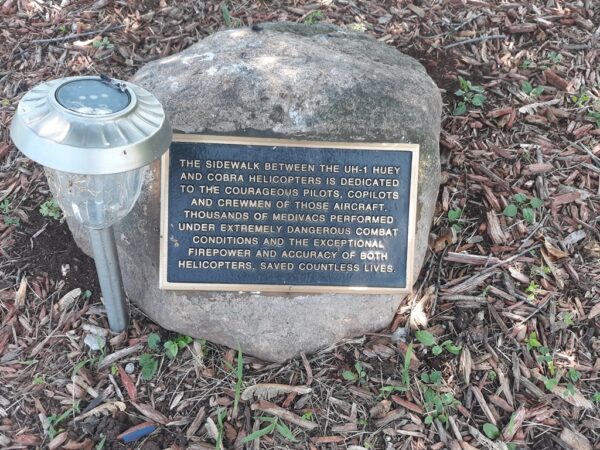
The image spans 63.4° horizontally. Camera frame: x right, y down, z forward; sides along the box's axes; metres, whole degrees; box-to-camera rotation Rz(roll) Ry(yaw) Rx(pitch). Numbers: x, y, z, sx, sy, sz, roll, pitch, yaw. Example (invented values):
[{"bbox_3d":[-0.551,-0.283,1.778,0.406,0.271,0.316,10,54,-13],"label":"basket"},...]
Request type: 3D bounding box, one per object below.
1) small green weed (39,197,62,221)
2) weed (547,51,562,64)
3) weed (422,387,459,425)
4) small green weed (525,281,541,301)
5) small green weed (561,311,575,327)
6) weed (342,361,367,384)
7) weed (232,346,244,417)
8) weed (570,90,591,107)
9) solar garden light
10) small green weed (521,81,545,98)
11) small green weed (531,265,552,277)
[{"bbox_3d":[-0.351,-0.022,0.683,0.032,0.013,0.030,6,45,0],"label":"small green weed"},{"bbox_3d":[0.644,-0.424,1.227,0.041,0.027,0.042,8,49,0],"label":"weed"},{"bbox_3d":[0.150,0.193,0.519,0.037,0.015,0.036,6,45,0],"label":"weed"},{"bbox_3d":[0.356,0.100,0.743,0.025,0.018,0.033,8,49,0],"label":"small green weed"},{"bbox_3d":[0.395,0.138,0.717,0.021,0.014,0.025,8,49,0],"label":"small green weed"},{"bbox_3d":[0.071,0.191,0.629,0.031,0.019,0.030,8,49,0],"label":"weed"},{"bbox_3d":[-0.074,0.189,0.585,0.015,0.060,0.070,8,49,0],"label":"weed"},{"bbox_3d":[0.642,-0.289,1.111,0.046,0.027,0.044,8,49,0],"label":"weed"},{"bbox_3d":[-0.185,0.016,0.465,0.122,0.295,0.122,10,43,-5],"label":"solar garden light"},{"bbox_3d":[0.534,-0.311,1.115,0.055,0.030,0.050,8,49,0],"label":"small green weed"},{"bbox_3d":[0.385,0.072,0.773,0.035,0.013,0.020,8,49,0],"label":"small green weed"}]

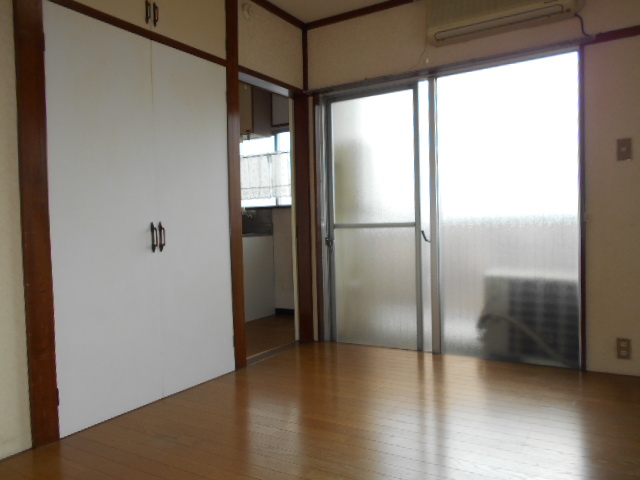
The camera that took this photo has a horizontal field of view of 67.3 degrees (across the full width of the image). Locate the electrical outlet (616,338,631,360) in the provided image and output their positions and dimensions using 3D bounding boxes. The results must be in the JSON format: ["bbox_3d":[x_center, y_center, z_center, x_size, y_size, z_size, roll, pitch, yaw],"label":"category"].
[{"bbox_3d":[1.675,0.602,2.649,0.071,0.118,0.012,0,2,30],"label":"electrical outlet"}]

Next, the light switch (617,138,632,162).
[{"bbox_3d":[1.671,-0.495,2.637,0.070,0.120,0.012,0,2,31],"label":"light switch"}]

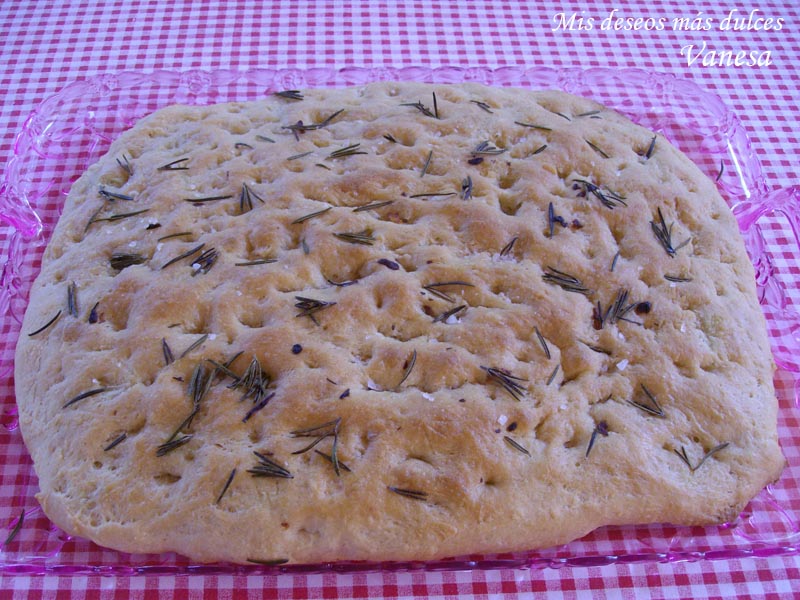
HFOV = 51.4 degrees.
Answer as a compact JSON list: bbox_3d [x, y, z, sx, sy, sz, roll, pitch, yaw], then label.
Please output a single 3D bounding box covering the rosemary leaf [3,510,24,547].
[{"bbox_3d":[-0.148,0.088,0.320,0.002,0.003,0.015,11,54,6],"label":"rosemary leaf"}]

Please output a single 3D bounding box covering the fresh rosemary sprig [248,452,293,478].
[{"bbox_3d":[-0.050,0.065,0.312,0.019,0.005,0.009,28,57,18],"label":"fresh rosemary sprig"}]

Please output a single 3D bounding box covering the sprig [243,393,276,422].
[{"bbox_3d":[-0.055,0.042,0.325,0.002,0.003,0.017,34,59,21],"label":"sprig"}]

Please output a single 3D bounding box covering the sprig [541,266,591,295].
[{"bbox_3d":[0.083,-0.009,0.410,0.025,0.005,0.009,25,56,16],"label":"sprig"}]

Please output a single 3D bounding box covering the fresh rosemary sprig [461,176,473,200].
[{"bbox_3d":[0.041,-0.067,0.501,0.006,0.006,0.021,3,53,1],"label":"fresh rosemary sprig"}]

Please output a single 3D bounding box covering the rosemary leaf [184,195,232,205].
[{"bbox_3d":[-0.090,-0.047,0.390,0.023,0.003,0.003,-5,54,-6],"label":"rosemary leaf"}]

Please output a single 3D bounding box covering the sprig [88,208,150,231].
[{"bbox_3d":[-0.151,-0.046,0.443,0.034,0.004,0.014,-22,57,-17],"label":"sprig"}]

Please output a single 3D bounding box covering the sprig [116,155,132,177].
[{"bbox_3d":[-0.152,-0.075,0.464,0.006,0.004,0.018,-33,61,-24],"label":"sprig"}]

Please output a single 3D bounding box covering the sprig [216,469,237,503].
[{"bbox_3d":[-0.081,0.087,0.388,0.002,0.002,0.018,17,55,11],"label":"sprig"}]

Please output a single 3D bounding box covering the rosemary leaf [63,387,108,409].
[{"bbox_3d":[-0.141,0.043,0.373,0.021,0.003,0.003,-25,58,-19],"label":"rosemary leaf"}]

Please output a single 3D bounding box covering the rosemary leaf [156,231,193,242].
[{"bbox_3d":[-0.102,-0.029,0.376,0.016,0.003,0.003,-15,55,-13],"label":"rosemary leaf"}]

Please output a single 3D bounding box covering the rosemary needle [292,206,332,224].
[{"bbox_3d":[-0.051,-0.049,0.485,0.026,0.003,0.003,-25,57,-18],"label":"rosemary needle"}]

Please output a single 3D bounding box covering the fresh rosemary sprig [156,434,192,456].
[{"bbox_3d":[-0.108,0.069,0.399,0.017,0.004,0.005,-20,57,-14],"label":"fresh rosemary sprig"}]

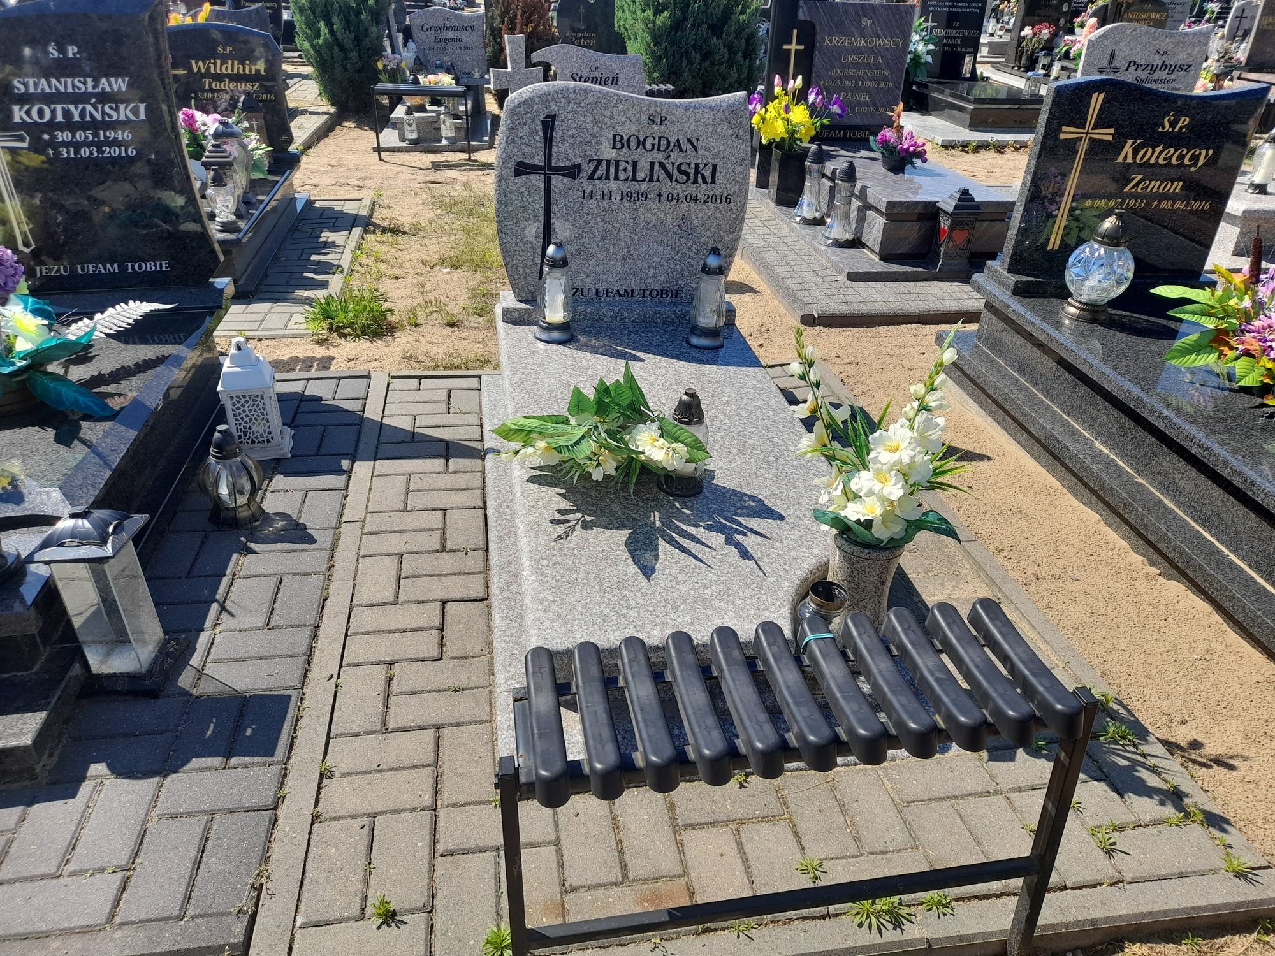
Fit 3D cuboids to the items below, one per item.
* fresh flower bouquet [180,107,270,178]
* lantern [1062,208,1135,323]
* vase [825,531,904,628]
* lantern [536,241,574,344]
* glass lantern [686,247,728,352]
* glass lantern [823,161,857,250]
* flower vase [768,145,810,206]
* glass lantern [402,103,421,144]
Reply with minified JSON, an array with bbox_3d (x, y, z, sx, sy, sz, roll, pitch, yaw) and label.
[{"bbox_3d":[-2.208,-1.812,4.918,0.480,0.340,0.310,-2,30,-10],"label":"fresh flower bouquet"},{"bbox_3d":[1.572,-0.729,3.128,0.226,0.358,0.226,-3,30,-9],"label":"lantern"},{"bbox_3d":[0.458,0.245,1.920,0.148,0.288,0.148,-2,30,-10],"label":"vase"},{"bbox_3d":[-0.262,-0.594,2.917,0.128,0.302,0.128,-2,30,-10],"label":"lantern"},{"bbox_3d":[0.234,-0.576,2.932,0.130,0.302,0.130,-2,30,-10],"label":"glass lantern"},{"bbox_3d":[1.074,-1.433,4.804,0.190,0.415,0.180,-3,30,-9],"label":"glass lantern"},{"bbox_3d":[0.936,-1.864,5.686,0.170,0.325,0.165,-2,30,-10],"label":"flower vase"},{"bbox_3d":[-1.706,-2.666,6.934,0.118,0.280,0.115,-3,30,-9],"label":"glass lantern"}]

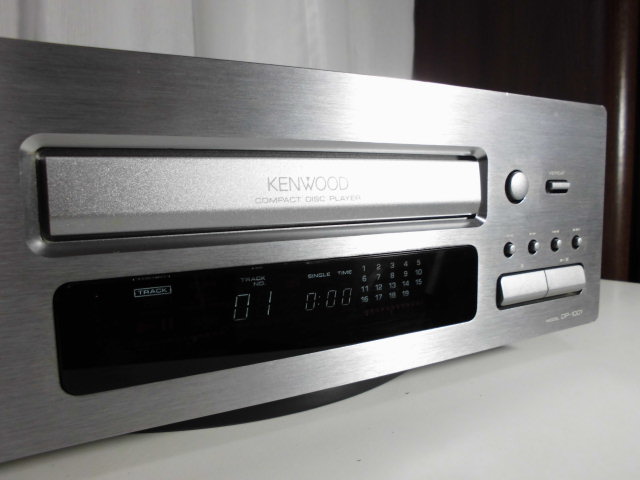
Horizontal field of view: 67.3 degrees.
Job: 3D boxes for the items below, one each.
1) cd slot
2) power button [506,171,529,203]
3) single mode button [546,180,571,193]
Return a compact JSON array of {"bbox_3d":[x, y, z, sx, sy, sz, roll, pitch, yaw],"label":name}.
[{"bbox_3d":[-0.004,-0.014,0.137,0.130,0.021,0.008,-4,6,-28],"label":"cd slot"},{"bbox_3d":[0.072,-0.019,0.174,0.011,0.011,0.004,-4,6,-28],"label":"power button"},{"bbox_3d":[0.092,-0.020,0.184,0.012,0.004,0.004,-4,6,-28],"label":"single mode button"}]

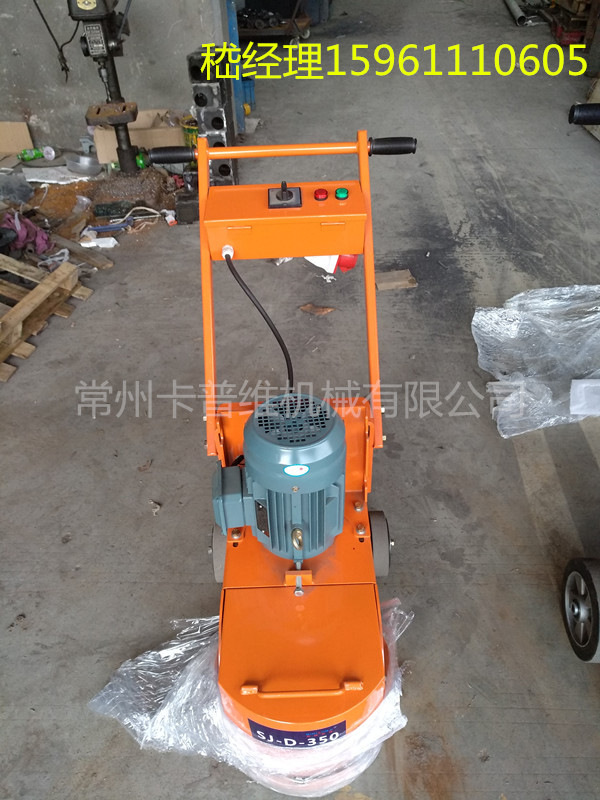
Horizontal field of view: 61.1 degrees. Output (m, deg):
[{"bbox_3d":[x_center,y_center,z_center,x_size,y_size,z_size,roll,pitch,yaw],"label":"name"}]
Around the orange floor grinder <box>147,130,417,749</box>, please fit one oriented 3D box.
[{"bbox_3d":[-0.022,0.045,1.110,0.650,0.910,1.080,-2,41,0],"label":"orange floor grinder"}]

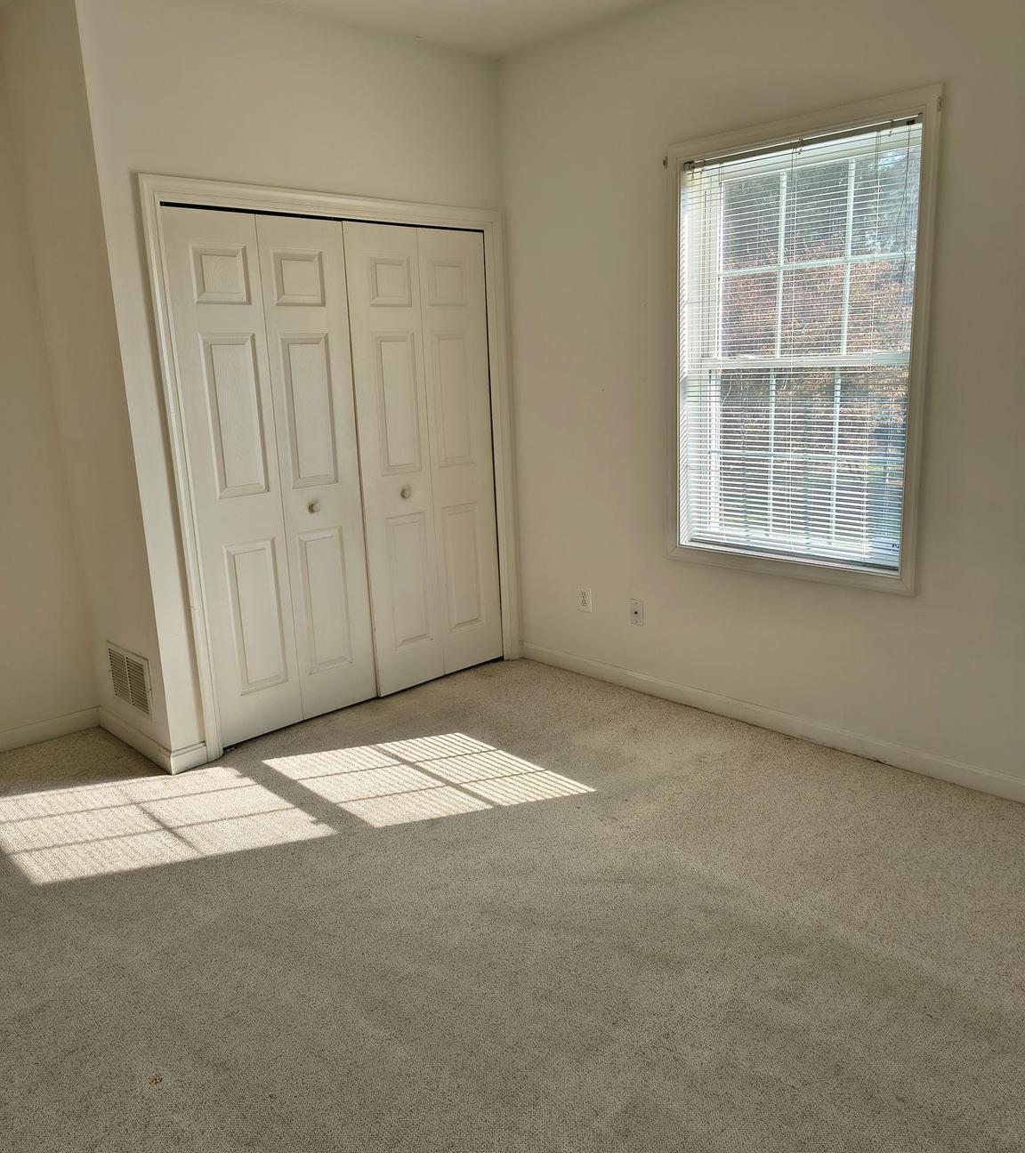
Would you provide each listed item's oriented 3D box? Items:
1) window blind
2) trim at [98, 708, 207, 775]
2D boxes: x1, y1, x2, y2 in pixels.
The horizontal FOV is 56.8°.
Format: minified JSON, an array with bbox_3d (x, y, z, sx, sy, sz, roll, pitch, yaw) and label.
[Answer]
[{"bbox_3d":[1.010,-0.801,3.474,0.038,1.481,0.936,-14,17,-42],"label":"window blind"},{"bbox_3d":[-1.491,0.644,3.893,0.143,0.091,0.731,-14,17,-42],"label":"trim"}]

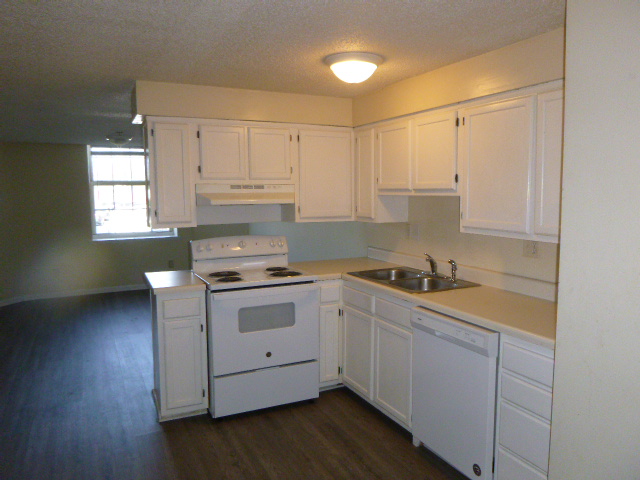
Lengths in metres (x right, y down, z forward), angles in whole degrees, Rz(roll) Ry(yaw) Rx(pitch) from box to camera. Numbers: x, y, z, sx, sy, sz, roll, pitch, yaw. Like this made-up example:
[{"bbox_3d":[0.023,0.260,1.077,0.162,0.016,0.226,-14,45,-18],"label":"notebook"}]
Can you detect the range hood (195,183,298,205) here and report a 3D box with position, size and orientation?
[{"bbox_3d":[-0.566,-0.341,3.465,0.754,0.146,0.440,-3,6,-25],"label":"range hood"}]

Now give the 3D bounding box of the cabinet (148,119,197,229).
[{"bbox_3d":[-1.073,-0.473,3.277,0.310,0.752,0.316,-3,6,-25],"label":"cabinet"}]

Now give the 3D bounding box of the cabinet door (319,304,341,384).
[{"bbox_3d":[0.067,0.776,3.452,0.163,0.599,0.020,-3,6,-25],"label":"cabinet door"}]

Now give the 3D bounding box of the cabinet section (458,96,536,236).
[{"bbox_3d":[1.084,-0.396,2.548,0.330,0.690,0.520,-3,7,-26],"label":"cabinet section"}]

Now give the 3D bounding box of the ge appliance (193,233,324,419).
[{"bbox_3d":[-0.490,0.573,3.435,0.765,1.145,0.711,-3,6,-25],"label":"ge appliance"}]

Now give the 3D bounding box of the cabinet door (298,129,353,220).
[{"bbox_3d":[0.043,-0.508,3.639,0.457,0.684,0.020,-3,6,-25],"label":"cabinet door"}]

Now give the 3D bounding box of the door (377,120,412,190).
[{"bbox_3d":[0.541,-0.584,3.301,0.032,0.453,0.406,-3,7,-26],"label":"door"}]

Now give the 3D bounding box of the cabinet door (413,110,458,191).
[{"bbox_3d":[0.728,-0.546,2.917,0.032,0.460,0.434,-3,7,-26],"label":"cabinet door"}]

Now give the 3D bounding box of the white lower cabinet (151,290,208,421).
[{"bbox_3d":[-0.995,0.746,3.206,0.321,0.853,0.490,-3,6,-25],"label":"white lower cabinet"}]

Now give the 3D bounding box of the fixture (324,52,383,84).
[{"bbox_3d":[0.185,-0.946,2.575,0.332,0.137,0.332,0,6,0],"label":"fixture"}]

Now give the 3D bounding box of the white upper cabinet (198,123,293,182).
[{"bbox_3d":[-0.594,-0.646,3.489,0.754,0.456,0.316,-3,6,-25],"label":"white upper cabinet"}]

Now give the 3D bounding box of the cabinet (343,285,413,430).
[{"bbox_3d":[0.615,0.734,3.236,0.577,0.853,0.872,-3,6,-25],"label":"cabinet"}]

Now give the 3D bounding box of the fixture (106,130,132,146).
[{"bbox_3d":[-2.408,-1.203,5.470,0.326,0.187,0.326,-3,6,-25],"label":"fixture"}]

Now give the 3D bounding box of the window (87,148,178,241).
[{"bbox_3d":[-2.860,-0.720,7.044,1.258,1.411,0.109,-3,6,-25],"label":"window"}]

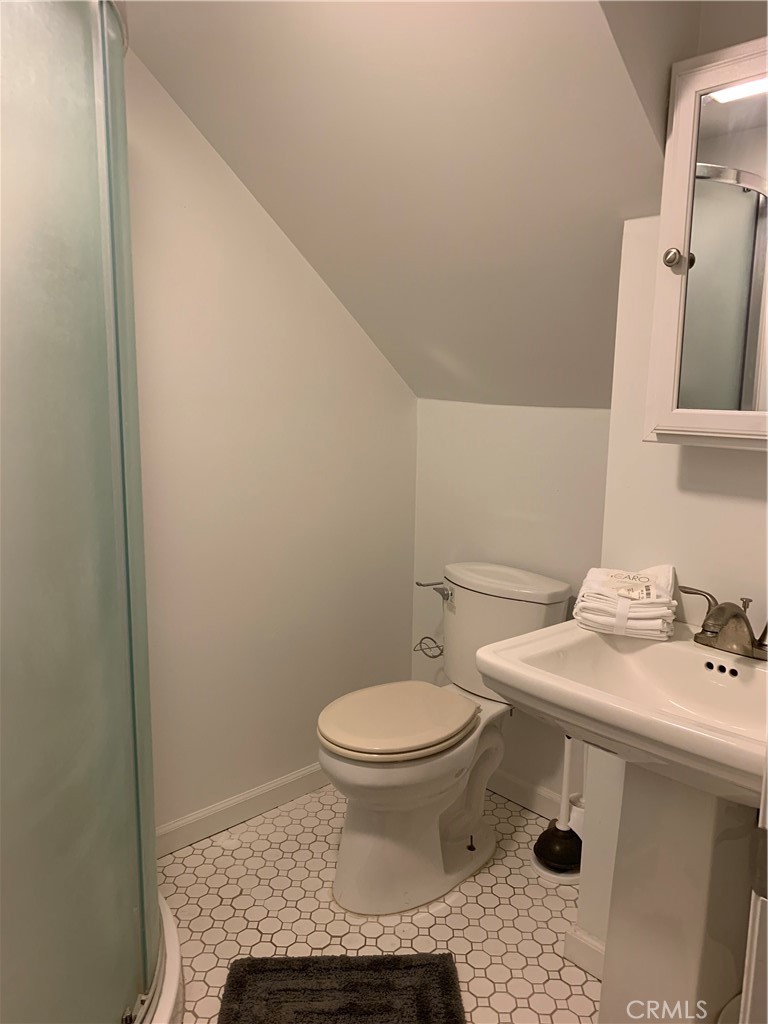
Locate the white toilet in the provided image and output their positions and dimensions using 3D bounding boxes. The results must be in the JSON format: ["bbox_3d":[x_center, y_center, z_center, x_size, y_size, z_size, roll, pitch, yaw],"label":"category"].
[{"bbox_3d":[0.112,0.554,1.984,0.688,0.733,0.395,-8,12,-43],"label":"white toilet"}]

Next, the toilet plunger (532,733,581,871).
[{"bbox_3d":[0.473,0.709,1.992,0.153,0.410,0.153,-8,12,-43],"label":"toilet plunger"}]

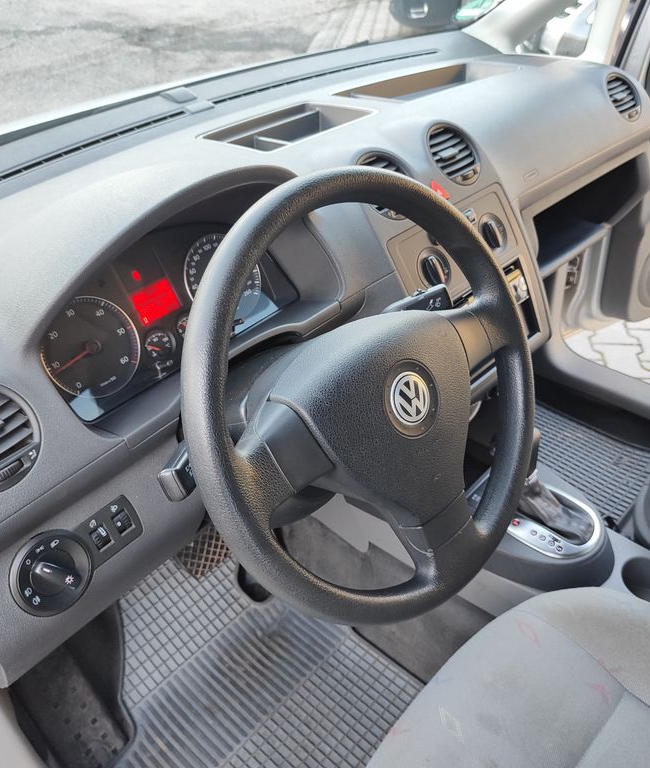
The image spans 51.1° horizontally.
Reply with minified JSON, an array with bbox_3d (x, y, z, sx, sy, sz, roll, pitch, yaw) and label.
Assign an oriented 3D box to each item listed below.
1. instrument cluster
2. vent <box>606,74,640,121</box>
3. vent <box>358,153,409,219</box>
[{"bbox_3d":[-0.173,-0.095,0.781,0.320,0.152,0.050,-34,21,-34],"label":"instrument cluster"},{"bbox_3d":[0.549,-0.530,1.269,0.095,0.095,0.030,-34,6,-32],"label":"vent"},{"bbox_3d":[0.074,-0.245,0.858,0.094,0.030,0.094,-34,92,-34],"label":"vent"}]

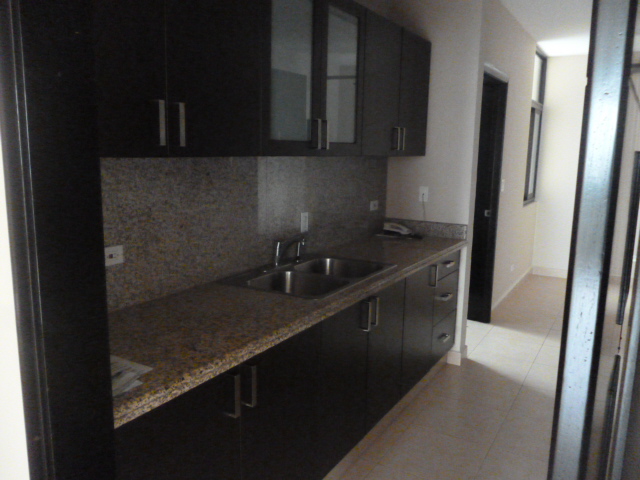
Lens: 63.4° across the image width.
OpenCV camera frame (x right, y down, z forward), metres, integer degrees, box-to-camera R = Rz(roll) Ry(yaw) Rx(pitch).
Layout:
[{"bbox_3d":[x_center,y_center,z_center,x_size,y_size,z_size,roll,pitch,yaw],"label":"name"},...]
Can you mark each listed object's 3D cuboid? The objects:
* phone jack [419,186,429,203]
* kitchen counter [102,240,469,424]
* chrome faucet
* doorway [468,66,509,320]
[{"bbox_3d":[0.717,-0.317,3.582,0.073,0.115,0.015,7,11,30],"label":"phone jack"},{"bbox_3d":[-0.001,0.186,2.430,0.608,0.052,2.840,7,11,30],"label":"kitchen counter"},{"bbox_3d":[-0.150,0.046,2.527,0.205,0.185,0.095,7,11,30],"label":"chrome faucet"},{"bbox_3d":[1.216,-0.205,3.954,0.130,2.040,0.800,7,11,30],"label":"doorway"}]

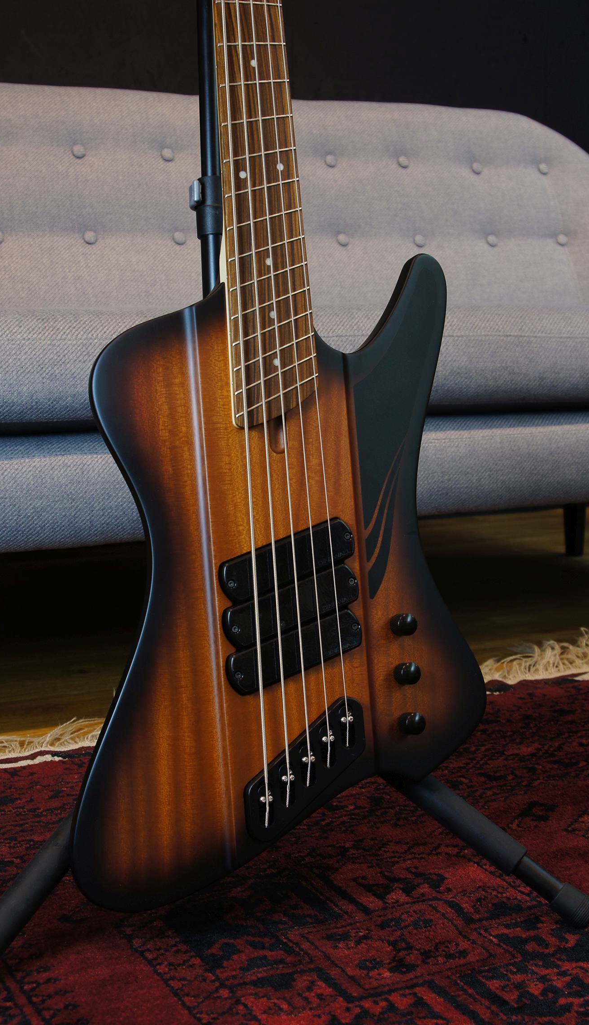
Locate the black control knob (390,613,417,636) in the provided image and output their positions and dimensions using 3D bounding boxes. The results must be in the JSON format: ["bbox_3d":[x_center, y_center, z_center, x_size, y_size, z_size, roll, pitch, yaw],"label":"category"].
[{"bbox_3d":[0.089,0.090,1.191,0.018,0.018,0.017,-3,-4,-20],"label":"black control knob"}]

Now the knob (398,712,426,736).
[{"bbox_3d":[0.095,0.170,1.185,0.018,0.018,0.017,-3,-4,-20],"label":"knob"}]

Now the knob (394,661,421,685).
[{"bbox_3d":[0.092,0.130,1.188,0.018,0.018,0.017,-3,-4,-20],"label":"knob"}]

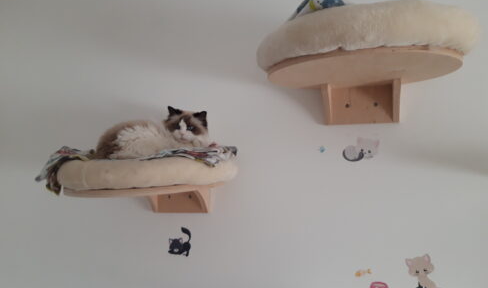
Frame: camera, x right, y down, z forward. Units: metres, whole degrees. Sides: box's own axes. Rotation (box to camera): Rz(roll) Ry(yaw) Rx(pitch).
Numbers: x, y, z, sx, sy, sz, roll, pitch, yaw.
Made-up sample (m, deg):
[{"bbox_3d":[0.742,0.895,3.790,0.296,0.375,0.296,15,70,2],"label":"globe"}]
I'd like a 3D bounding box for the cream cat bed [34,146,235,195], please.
[{"bbox_3d":[-0.312,0.074,1.100,0.570,0.145,0.370,-1,0,17],"label":"cream cat bed"}]

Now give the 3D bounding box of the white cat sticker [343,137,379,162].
[{"bbox_3d":[0.363,0.018,1.135,0.111,0.076,0.008,-1,0,17],"label":"white cat sticker"}]

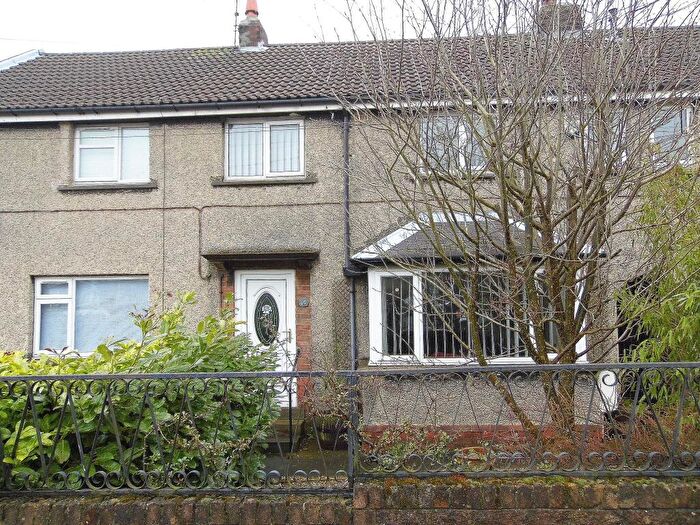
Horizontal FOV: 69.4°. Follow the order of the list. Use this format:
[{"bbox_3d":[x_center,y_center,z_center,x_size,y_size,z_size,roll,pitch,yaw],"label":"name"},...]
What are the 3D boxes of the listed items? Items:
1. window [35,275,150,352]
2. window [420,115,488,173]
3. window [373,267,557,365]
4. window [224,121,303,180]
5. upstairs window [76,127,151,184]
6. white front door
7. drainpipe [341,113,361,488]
[{"bbox_3d":[-4.108,0.874,8.078,1.881,1.281,0.090,-1,-4,3],"label":"window"},{"bbox_3d":[1.693,-1.840,7.915,1.192,0.944,0.090,-1,-4,3],"label":"window"},{"bbox_3d":[1.739,0.751,7.223,2.918,1.319,0.700,-1,-4,3],"label":"window"},{"bbox_3d":[-1.360,-1.807,8.099,1.285,1.006,0.090,-1,-4,3],"label":"window"},{"bbox_3d":[-3.855,-1.747,8.247,1.269,0.967,0.090,-1,-4,3],"label":"upstairs window"},{"bbox_3d":[-1.300,1.171,7.881,0.956,2.105,0.100,-1,-4,3],"label":"white front door"},{"bbox_3d":[0.007,0.245,7.700,0.200,5.164,0.130,-1,-4,3],"label":"drainpipe"}]

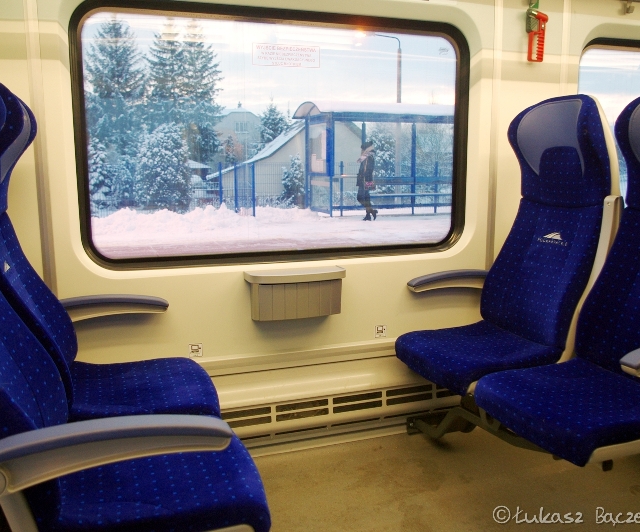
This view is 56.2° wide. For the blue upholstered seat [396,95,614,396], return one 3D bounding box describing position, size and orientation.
[{"bbox_3d":[0.618,-0.114,2.038,0.611,0.938,0.477,-4,10,-19],"label":"blue upholstered seat"}]

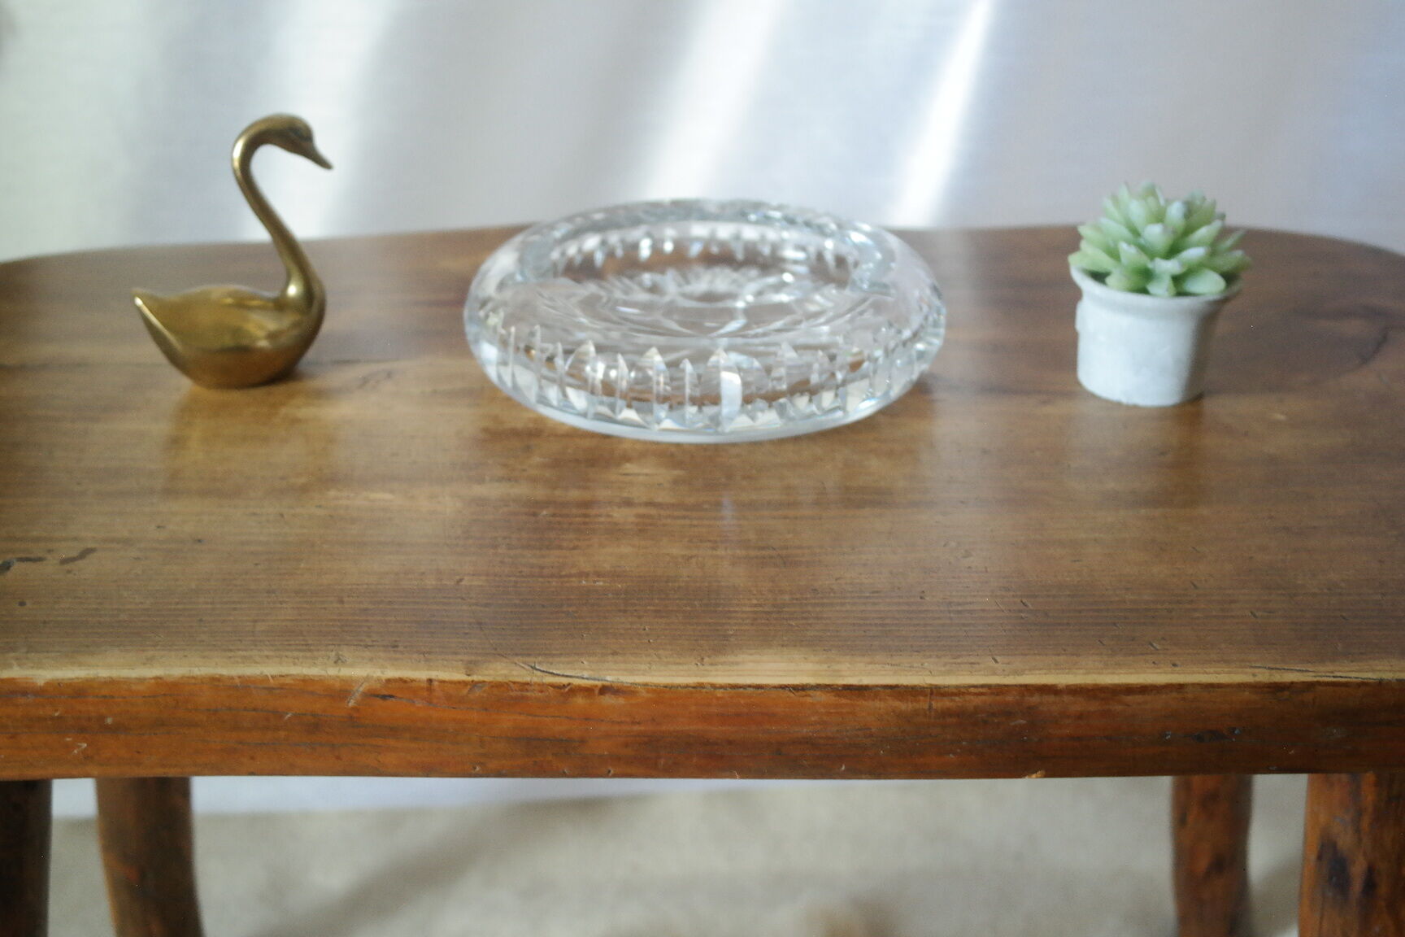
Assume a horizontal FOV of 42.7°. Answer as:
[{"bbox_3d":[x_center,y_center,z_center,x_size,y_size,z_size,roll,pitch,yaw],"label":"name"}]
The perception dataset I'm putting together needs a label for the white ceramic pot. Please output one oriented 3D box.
[{"bbox_3d":[0.177,-0.056,0.712,0.065,0.047,0.065,0,25,0],"label":"white ceramic pot"}]

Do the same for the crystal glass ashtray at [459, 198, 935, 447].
[{"bbox_3d":[0.002,-0.062,0.727,0.190,0.045,0.190,0,25,0],"label":"crystal glass ashtray"}]

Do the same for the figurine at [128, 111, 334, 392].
[{"bbox_3d":[-0.185,-0.087,0.713,0.082,0.103,0.044,-8,27,-16],"label":"figurine"}]

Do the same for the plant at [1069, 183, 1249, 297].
[{"bbox_3d":[0.178,-0.089,0.696,0.071,0.040,0.071,0,25,0],"label":"plant"}]

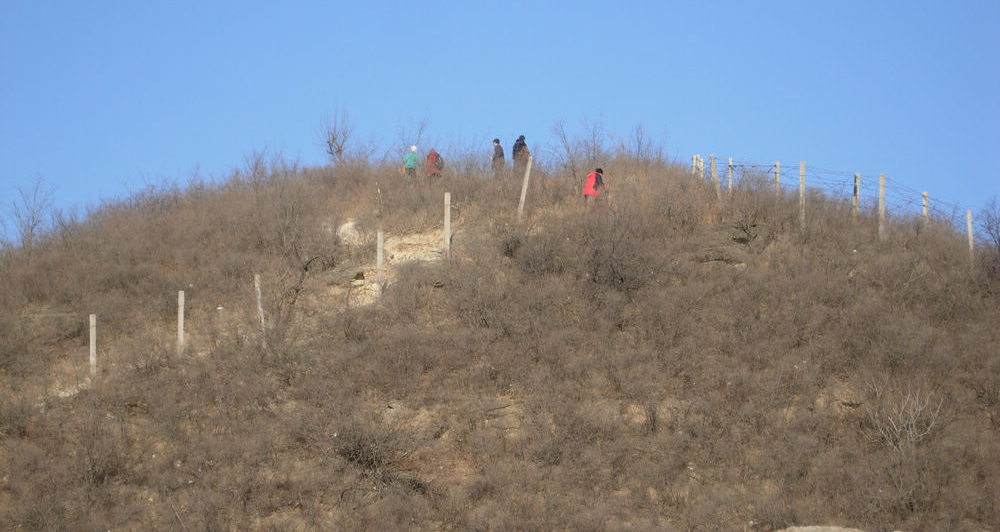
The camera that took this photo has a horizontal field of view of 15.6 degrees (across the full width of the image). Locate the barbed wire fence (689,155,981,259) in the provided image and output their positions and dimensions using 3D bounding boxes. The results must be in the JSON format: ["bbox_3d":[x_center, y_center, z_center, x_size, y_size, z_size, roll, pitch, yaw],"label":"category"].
[{"bbox_3d":[10.201,-1.784,111.000,9.000,3.000,2.500,1,-5,-6],"label":"barbed wire fence"}]

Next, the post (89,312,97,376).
[{"bbox_3d":[-11.635,2.300,104.000,0.150,1.900,0.150,0,-5,0],"label":"post"}]

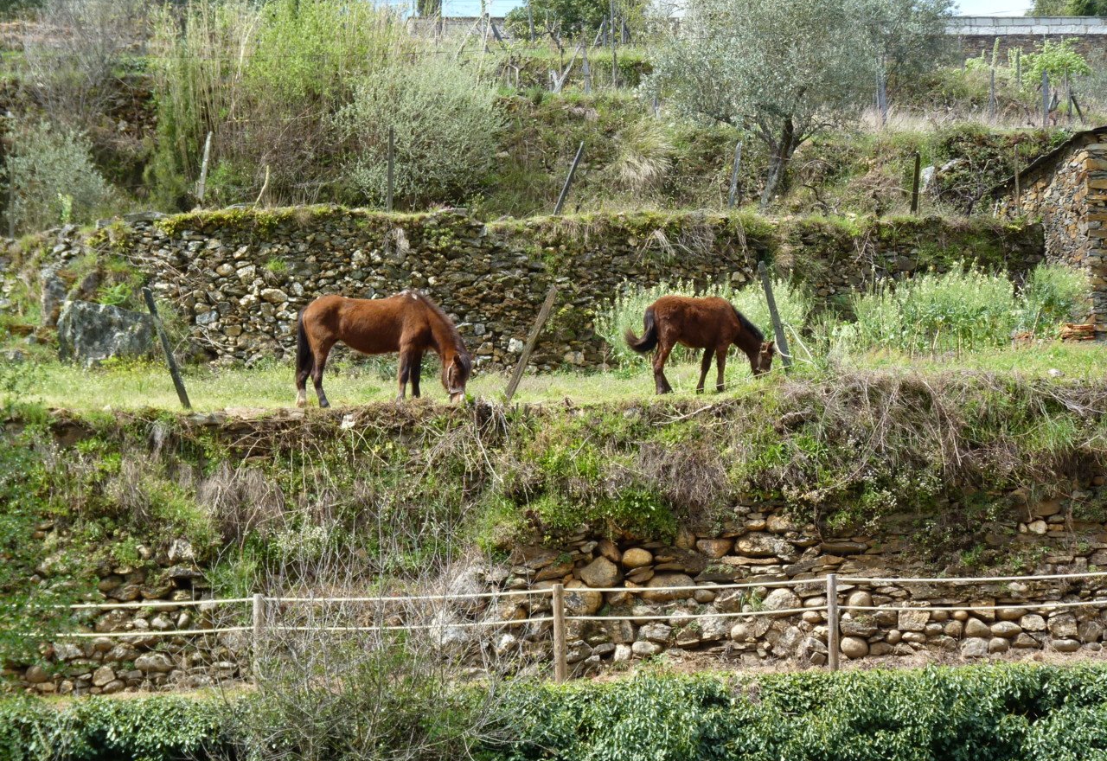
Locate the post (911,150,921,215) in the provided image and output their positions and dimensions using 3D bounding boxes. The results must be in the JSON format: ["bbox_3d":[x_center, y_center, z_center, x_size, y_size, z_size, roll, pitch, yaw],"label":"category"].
[{"bbox_3d":[5.161,-2.812,41.500,0.085,0.930,0.085,4,5,0],"label":"post"}]

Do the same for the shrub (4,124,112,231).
[{"bbox_3d":[-7.073,-2.892,41.500,1.530,1.570,1.400,0,5,0],"label":"shrub"}]

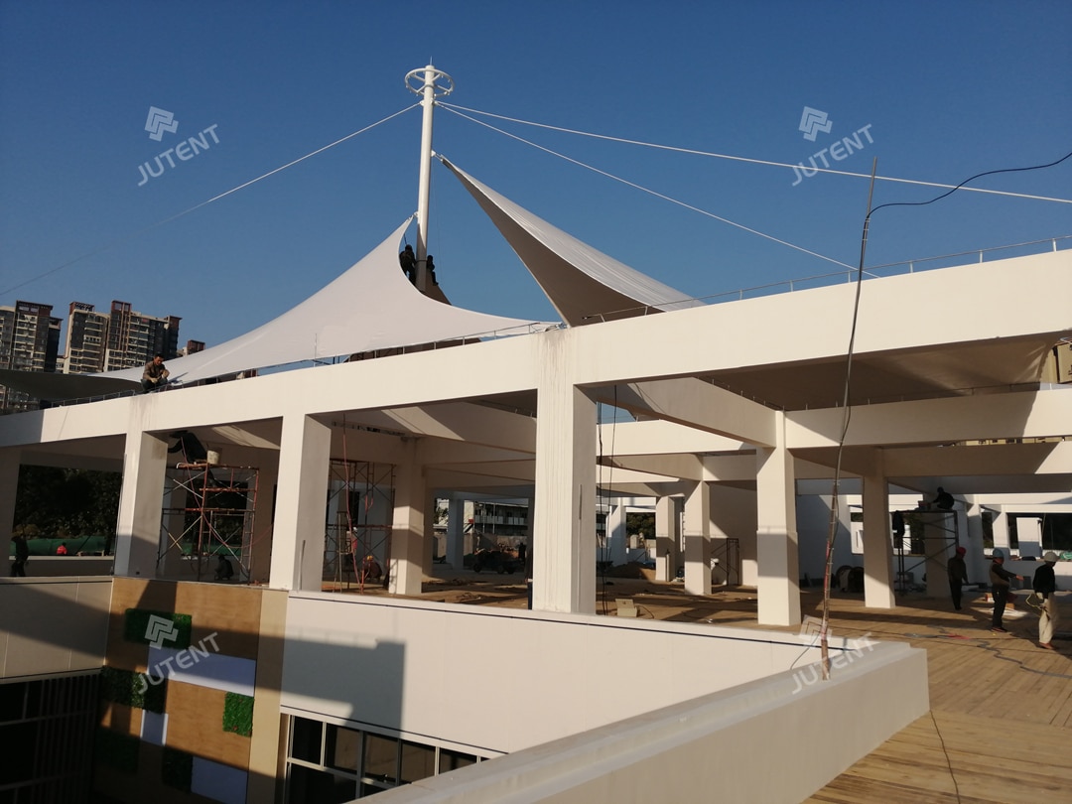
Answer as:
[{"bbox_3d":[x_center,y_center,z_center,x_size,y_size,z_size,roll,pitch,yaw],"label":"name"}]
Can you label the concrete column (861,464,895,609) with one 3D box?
[{"bbox_3d":[10.089,3.987,24.658,0.634,3.990,0.634,-6,-12,36],"label":"concrete column"}]

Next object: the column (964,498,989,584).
[{"bbox_3d":[20.289,6.749,38.768,0.656,3.823,0.656,-6,-12,36],"label":"column"}]

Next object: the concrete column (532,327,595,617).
[{"bbox_3d":[0.423,1.306,11.740,0.634,4.545,0.634,-6,-12,36],"label":"concrete column"}]

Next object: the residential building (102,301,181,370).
[{"bbox_3d":[-174.564,11.923,357.402,15.000,102.728,31.000,-6,-12,36],"label":"residential building"}]

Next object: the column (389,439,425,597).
[{"bbox_3d":[-3.772,3.538,24.816,0.634,4.242,0.634,-6,-12,36],"label":"column"}]

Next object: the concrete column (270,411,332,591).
[{"bbox_3d":[-4.312,1.927,15.377,0.632,3.305,0.632,-6,-12,36],"label":"concrete column"}]

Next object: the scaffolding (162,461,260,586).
[{"bbox_3d":[-7.482,2.982,18.792,1.800,3.000,1.300,-6,-12,36],"label":"scaffolding"}]

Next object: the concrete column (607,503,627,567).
[{"bbox_3d":[4.812,7.888,48.348,0.634,3.838,0.634,-6,-12,36],"label":"concrete column"}]

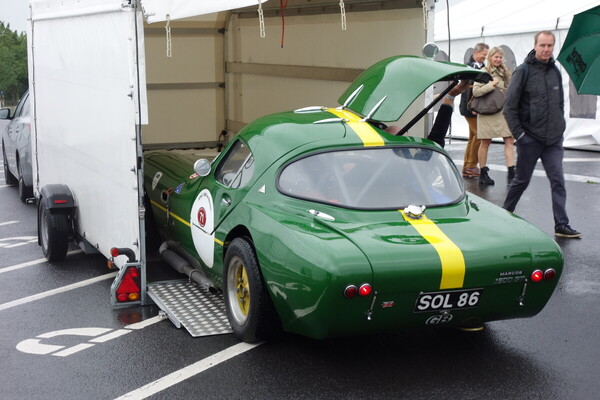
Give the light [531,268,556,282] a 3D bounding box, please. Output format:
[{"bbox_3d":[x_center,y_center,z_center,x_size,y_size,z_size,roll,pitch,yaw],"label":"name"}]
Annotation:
[{"bbox_3d":[1.234,0.382,5.734,0.145,0.070,0.045,-3,8,-21],"label":"light"}]

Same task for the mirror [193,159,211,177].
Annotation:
[{"bbox_3d":[-0.603,-0.199,6.967,0.110,0.110,0.060,-3,8,-21],"label":"mirror"}]

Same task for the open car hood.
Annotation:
[{"bbox_3d":[0.718,-0.686,7.005,0.920,0.400,0.800,-3,8,-21],"label":"open car hood"}]

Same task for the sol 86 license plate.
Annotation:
[{"bbox_3d":[0.728,0.494,5.546,0.360,0.115,0.015,-3,31,-21],"label":"sol 86 license plate"}]

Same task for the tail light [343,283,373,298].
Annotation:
[{"bbox_3d":[0.276,0.429,5.355,0.145,0.070,0.045,-3,8,-21],"label":"tail light"}]

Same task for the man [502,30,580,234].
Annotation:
[{"bbox_3d":[2.100,-0.587,9.853,0.540,1.750,0.680,-5,9,-32],"label":"man"}]

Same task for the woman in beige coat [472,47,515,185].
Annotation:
[{"bbox_3d":[2.282,-1.004,13.329,0.500,1.620,0.380,-4,9,-25],"label":"woman in beige coat"}]

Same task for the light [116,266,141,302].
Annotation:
[{"bbox_3d":[-1.053,0.520,6.956,0.165,0.225,0.060,-3,8,-21],"label":"light"}]

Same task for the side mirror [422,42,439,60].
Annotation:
[{"bbox_3d":[0.848,-0.965,7.364,0.115,0.120,0.060,-3,8,-21],"label":"side mirror"}]

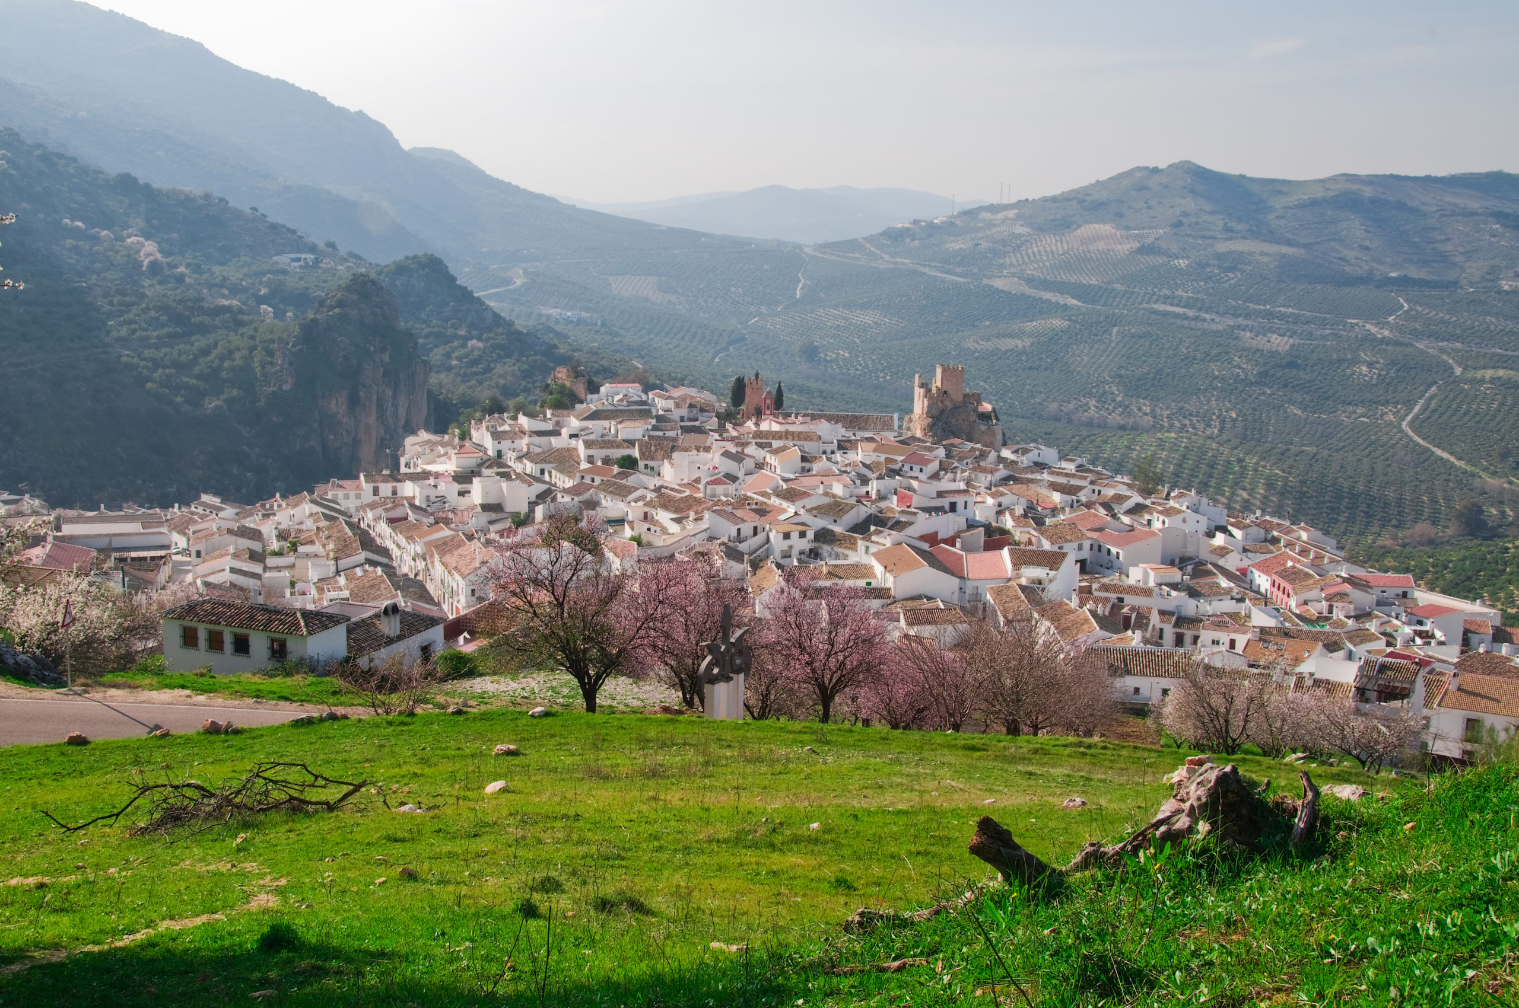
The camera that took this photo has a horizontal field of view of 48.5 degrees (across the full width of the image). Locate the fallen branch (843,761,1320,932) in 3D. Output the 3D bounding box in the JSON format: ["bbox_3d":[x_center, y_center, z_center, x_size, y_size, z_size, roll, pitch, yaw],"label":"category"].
[{"bbox_3d":[1.480,1.573,7.800,2.150,0.520,0.650,-2,8,-16],"label":"fallen branch"}]

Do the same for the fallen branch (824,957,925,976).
[{"bbox_3d":[0.476,1.865,6.800,0.400,0.050,0.075,-1,8,-10],"label":"fallen branch"}]

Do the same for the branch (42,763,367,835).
[{"bbox_3d":[-6.540,3.499,20.000,3.600,0.500,1.150,-1,8,-10],"label":"branch"}]

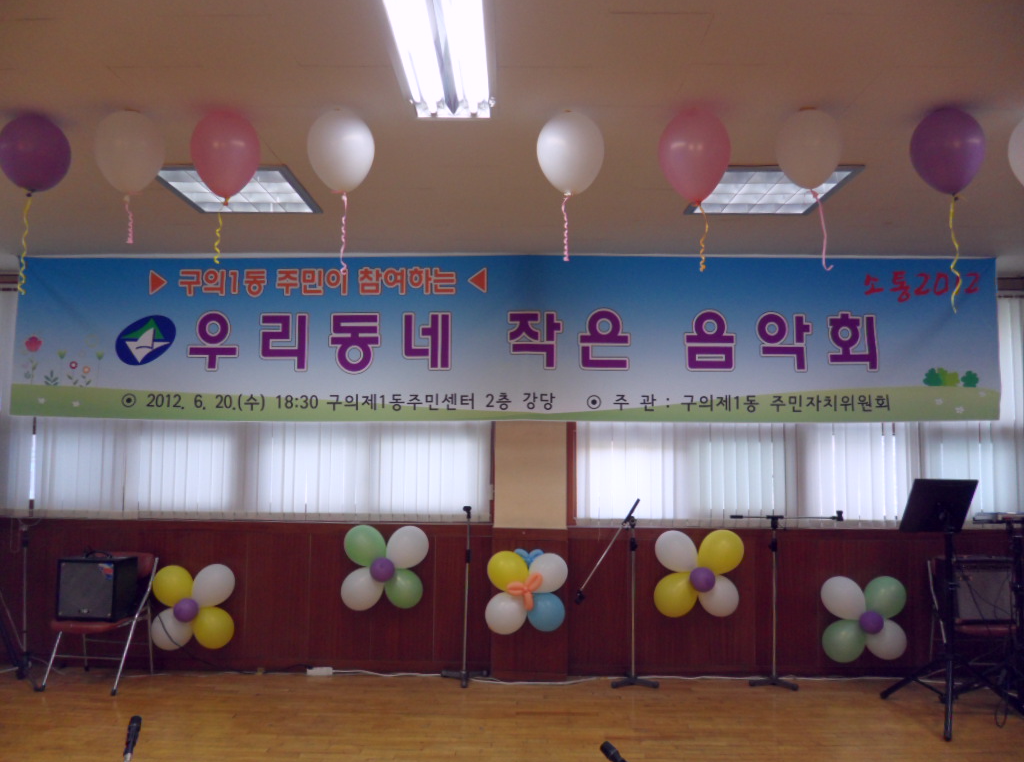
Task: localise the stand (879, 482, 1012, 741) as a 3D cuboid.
[{"bbox_3d":[2.314,1.109,4.115,0.566,1.198,0.720,0,-5,1],"label":"stand"}]

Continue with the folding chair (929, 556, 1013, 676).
[{"bbox_3d":[2.621,1.372,4.468,0.460,0.745,0.480,0,-5,4],"label":"folding chair"}]

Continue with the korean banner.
[{"bbox_3d":[-0.077,-0.260,4.850,5.969,0.960,0.050,0,-5,1],"label":"korean banner"}]

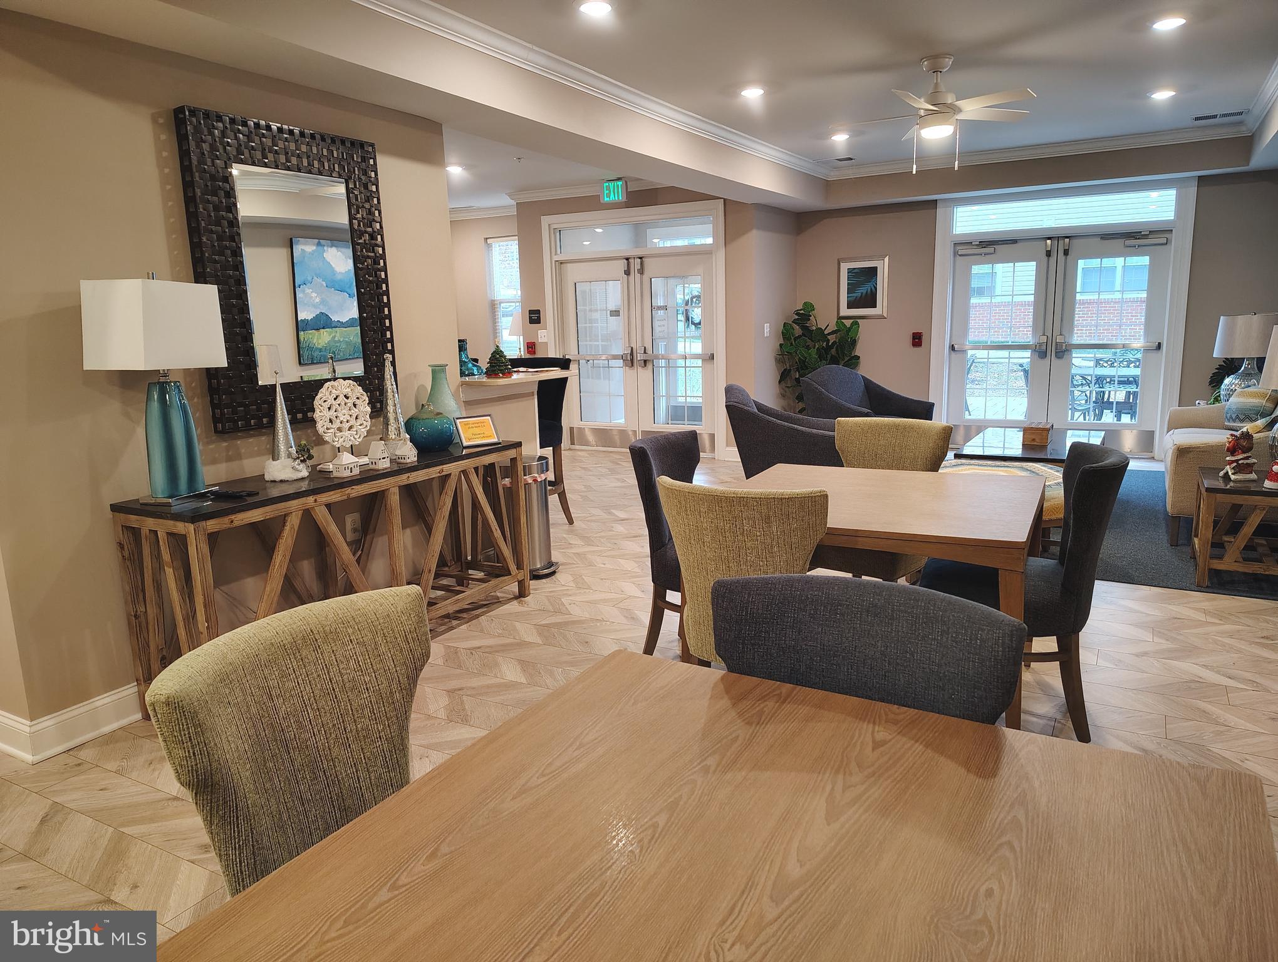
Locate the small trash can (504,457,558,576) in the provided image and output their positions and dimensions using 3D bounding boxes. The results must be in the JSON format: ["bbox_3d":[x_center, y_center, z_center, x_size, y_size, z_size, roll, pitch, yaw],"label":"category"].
[{"bbox_3d":[-0.645,0.202,5.006,0.370,0.640,0.335,4,12,28],"label":"small trash can"}]

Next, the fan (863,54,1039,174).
[{"bbox_3d":[1.687,-2.076,5.043,1.200,0.620,1.200,4,12,29],"label":"fan"}]

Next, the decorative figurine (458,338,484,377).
[{"bbox_3d":[-1.211,-0.901,6.409,0.210,0.270,0.100,-7,12,-27],"label":"decorative figurine"}]

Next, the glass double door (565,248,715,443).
[{"bbox_3d":[-0.008,-1.296,9.198,1.860,2.030,0.090,4,12,29],"label":"glass double door"}]

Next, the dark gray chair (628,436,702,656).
[{"bbox_3d":[0.325,0.298,3.604,0.620,0.920,0.570,4,12,29],"label":"dark gray chair"}]

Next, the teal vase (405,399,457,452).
[{"bbox_3d":[-1.002,-0.260,4.231,0.238,0.228,0.238,-2,11,0],"label":"teal vase"}]

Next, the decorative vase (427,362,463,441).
[{"bbox_3d":[-1.052,-0.414,4.762,0.215,0.412,0.215,4,12,28],"label":"decorative vase"}]

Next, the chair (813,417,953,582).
[{"bbox_3d":[1.097,0.233,4.121,0.540,0.960,0.680,7,13,38],"label":"chair"}]

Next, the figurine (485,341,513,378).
[{"bbox_3d":[-0.851,-0.729,5.306,0.168,0.222,0.168,-2,11,0],"label":"figurine"}]

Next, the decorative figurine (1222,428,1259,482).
[{"bbox_3d":[3.050,-0.139,4.489,0.155,0.260,0.130,2,11,20],"label":"decorative figurine"}]

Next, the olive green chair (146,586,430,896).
[{"bbox_3d":[-0.377,0.712,1.473,0.640,0.915,0.545,4,12,26],"label":"olive green chair"}]

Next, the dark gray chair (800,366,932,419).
[{"bbox_3d":[2.138,-0.555,8.322,0.810,0.910,0.830,-9,13,-35],"label":"dark gray chair"}]

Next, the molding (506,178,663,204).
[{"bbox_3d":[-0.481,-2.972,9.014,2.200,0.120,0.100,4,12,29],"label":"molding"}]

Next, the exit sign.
[{"bbox_3d":[-0.259,-2.956,9.043,0.295,0.215,0.050,4,12,28],"label":"exit sign"}]

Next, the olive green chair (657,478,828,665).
[{"bbox_3d":[0.447,0.448,3.068,0.540,0.960,0.670,4,12,30],"label":"olive green chair"}]

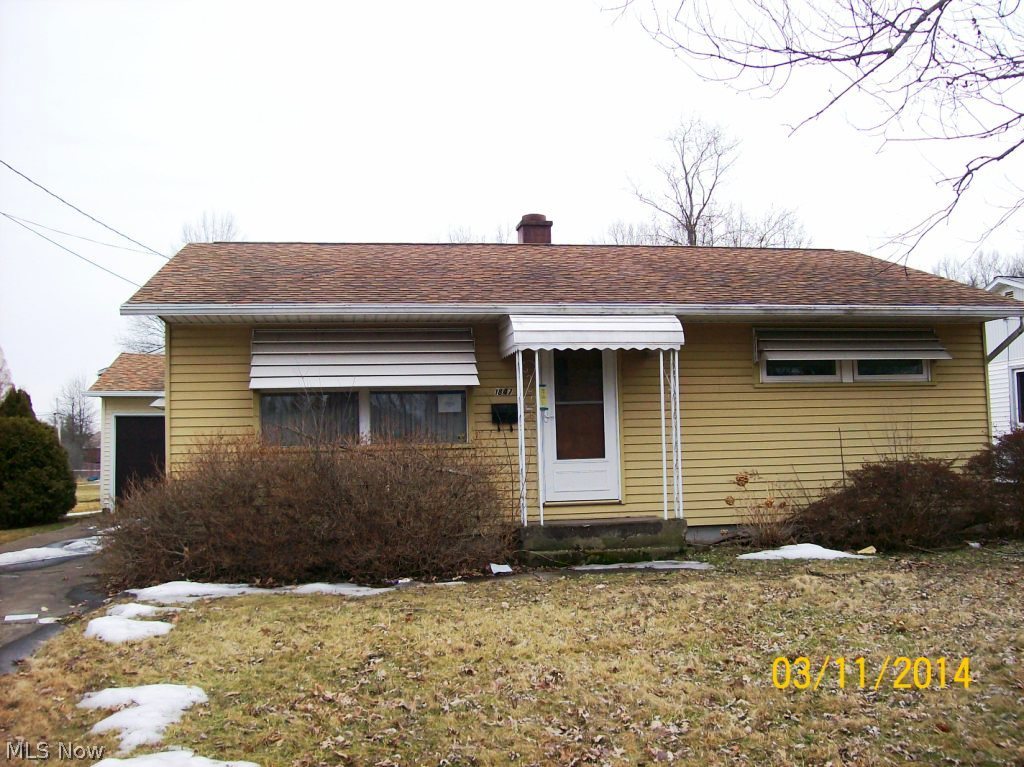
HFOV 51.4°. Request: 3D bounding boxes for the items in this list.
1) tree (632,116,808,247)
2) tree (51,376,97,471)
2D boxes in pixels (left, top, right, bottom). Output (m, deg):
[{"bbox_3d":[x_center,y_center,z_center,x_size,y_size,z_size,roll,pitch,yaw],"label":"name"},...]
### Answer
[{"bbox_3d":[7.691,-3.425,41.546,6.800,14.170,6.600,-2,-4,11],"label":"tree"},{"bbox_3d":[-45.092,4.317,109.683,5.000,9.900,5.000,0,-4,-22],"label":"tree"}]

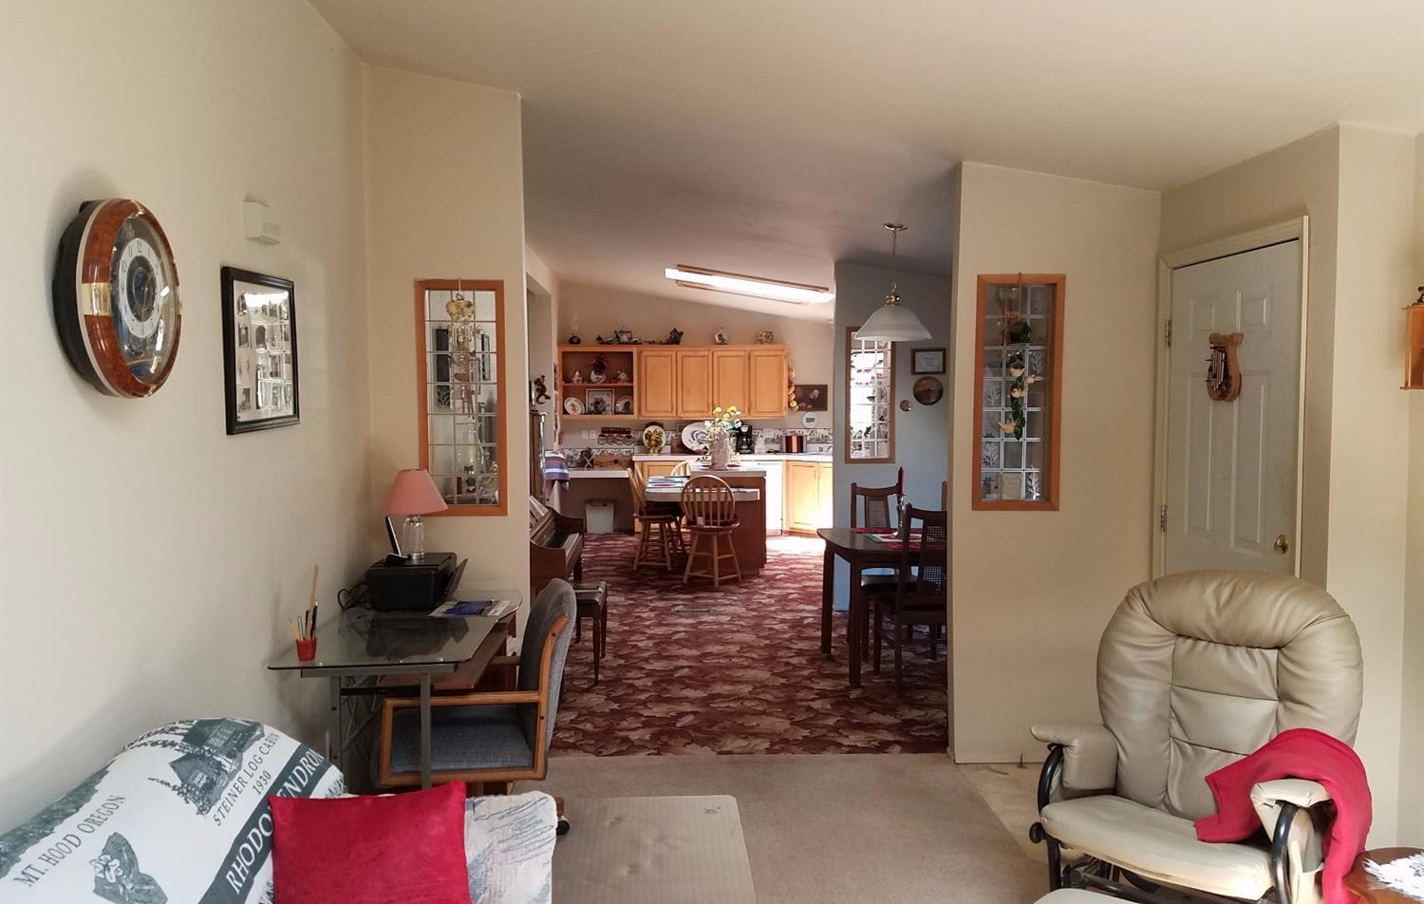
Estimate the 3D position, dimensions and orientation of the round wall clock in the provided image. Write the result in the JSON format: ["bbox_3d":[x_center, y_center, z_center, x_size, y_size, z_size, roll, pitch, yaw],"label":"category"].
[{"bbox_3d":[-1.274,-0.332,2.300,0.115,0.430,0.430,0,3,-3],"label":"round wall clock"}]

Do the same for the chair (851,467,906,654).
[{"bbox_3d":[1.120,0.720,6.678,0.450,1.030,0.560,0,3,-7],"label":"chair"}]

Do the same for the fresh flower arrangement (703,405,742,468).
[{"bbox_3d":[0.100,-0.135,9.641,0.350,0.580,0.340,0,3,-3],"label":"fresh flower arrangement"}]

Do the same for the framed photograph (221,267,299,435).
[{"bbox_3d":[-1.311,-0.289,3.108,0.025,0.450,0.567,-1,3,-2],"label":"framed photograph"}]

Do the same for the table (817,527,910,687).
[{"bbox_3d":[1.338,0.842,5.999,1.400,0.750,0.900,-1,3,-2],"label":"table"}]

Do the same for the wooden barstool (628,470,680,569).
[{"bbox_3d":[-0.535,0.595,9.896,0.470,0.940,0.430,0,3,5],"label":"wooden barstool"}]

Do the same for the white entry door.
[{"bbox_3d":[1.886,0.310,3.908,0.045,2.030,0.905,-1,3,-2],"label":"white entry door"}]

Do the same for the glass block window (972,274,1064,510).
[{"bbox_3d":[1.324,-0.257,4.613,0.375,0.990,0.120,0,3,-3],"label":"glass block window"}]

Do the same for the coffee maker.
[{"bbox_3d":[0.347,-0.145,11.532,0.200,0.334,0.250,-1,3,-2],"label":"coffee maker"}]

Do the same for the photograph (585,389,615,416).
[{"bbox_3d":[-1.214,-0.538,11.644,0.304,0.288,0.025,-1,-3,-2],"label":"photograph"}]

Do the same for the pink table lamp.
[{"bbox_3d":[-1.196,0.249,4.314,0.258,0.365,0.258,0,3,-3],"label":"pink table lamp"}]

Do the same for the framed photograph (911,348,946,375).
[{"bbox_3d":[1.529,-0.635,7.535,0.242,0.184,0.022,-1,3,-2],"label":"framed photograph"}]

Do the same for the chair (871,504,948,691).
[{"bbox_3d":[1.108,0.746,5.748,0.470,0.975,0.500,-1,3,-2],"label":"chair"}]

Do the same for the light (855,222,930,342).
[{"bbox_3d":[1.046,-0.982,6.187,0.435,0.690,0.435,0,3,-3],"label":"light"}]

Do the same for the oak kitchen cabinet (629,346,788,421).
[{"bbox_3d":[-0.033,-0.761,11.682,1.687,0.815,0.320,-1,3,-2],"label":"oak kitchen cabinet"}]

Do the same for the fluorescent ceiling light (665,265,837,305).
[{"bbox_3d":[0.297,-1.397,9.066,1.380,0.085,0.900,8,3,-2],"label":"fluorescent ceiling light"}]

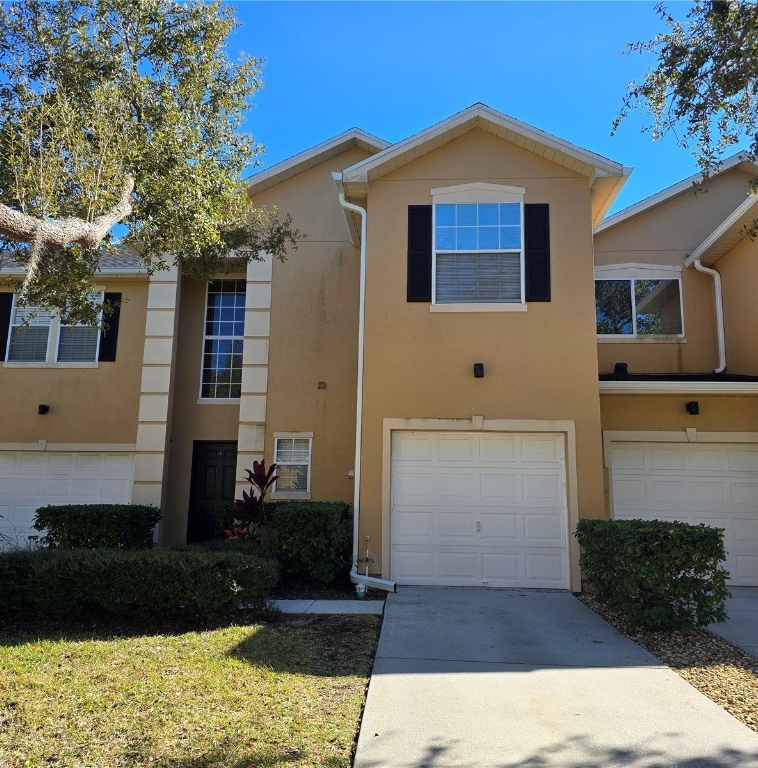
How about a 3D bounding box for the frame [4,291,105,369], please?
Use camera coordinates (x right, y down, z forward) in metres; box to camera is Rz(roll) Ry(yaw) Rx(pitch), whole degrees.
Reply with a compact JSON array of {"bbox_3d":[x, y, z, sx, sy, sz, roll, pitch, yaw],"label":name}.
[{"bbox_3d":[-6.884,-1.151,14.367,1.980,1.660,0.100,0,-10,3],"label":"frame"}]

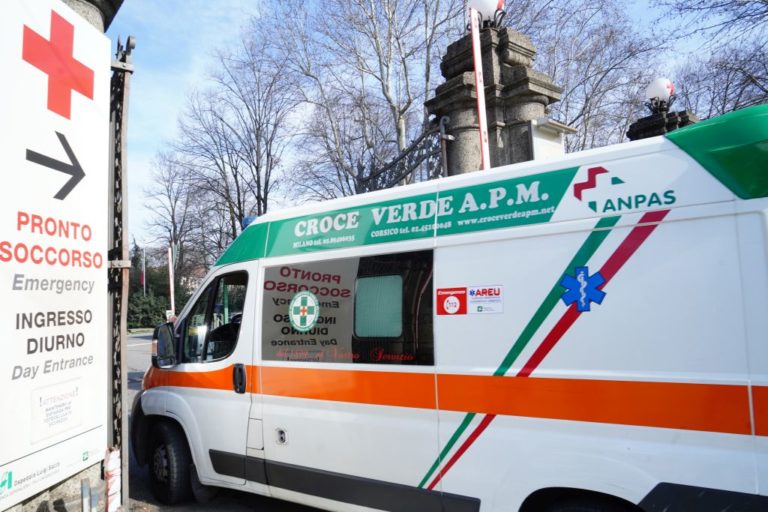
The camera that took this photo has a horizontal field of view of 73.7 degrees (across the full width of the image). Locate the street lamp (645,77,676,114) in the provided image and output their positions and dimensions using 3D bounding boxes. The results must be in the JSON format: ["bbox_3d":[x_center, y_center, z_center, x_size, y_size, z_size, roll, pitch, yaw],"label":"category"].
[{"bbox_3d":[5.548,-3.221,10.274,0.540,0.720,0.540,2,-7,-37],"label":"street lamp"}]

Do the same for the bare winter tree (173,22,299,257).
[{"bbox_3d":[-7.881,-4.208,27.492,6.800,17.530,6.800,-3,-5,0],"label":"bare winter tree"}]

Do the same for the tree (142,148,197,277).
[{"bbox_3d":[-16.674,-1.127,40.032,4.900,14.620,4.900,-3,-5,0],"label":"tree"}]

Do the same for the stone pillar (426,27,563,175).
[{"bbox_3d":[1.601,-0.320,6.855,1.600,4.960,1.480,2,-7,-37],"label":"stone pillar"}]

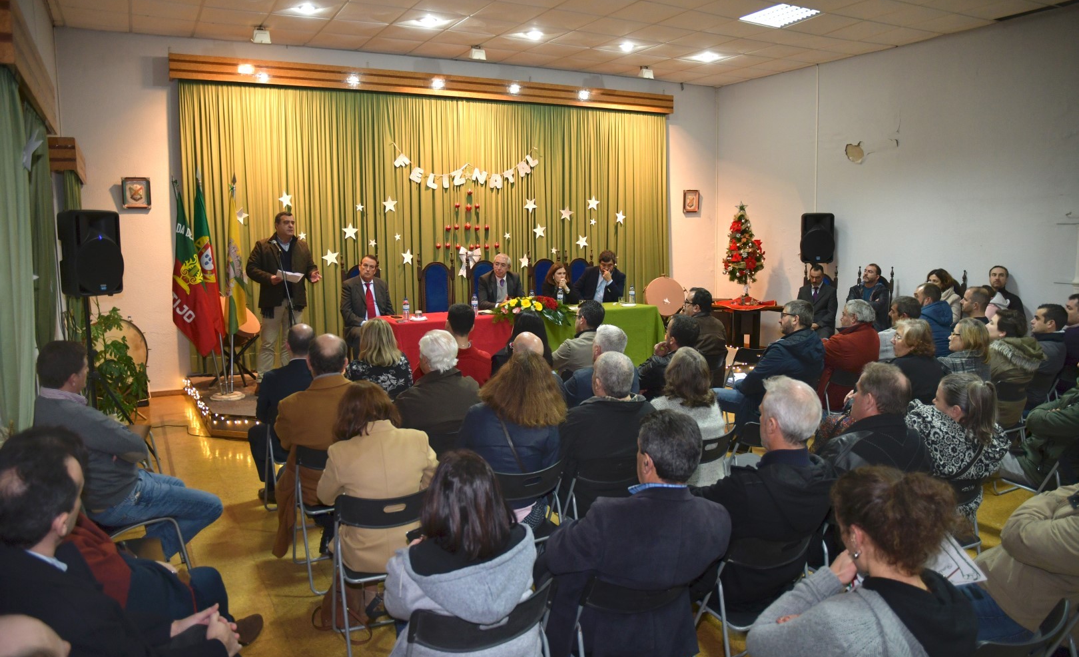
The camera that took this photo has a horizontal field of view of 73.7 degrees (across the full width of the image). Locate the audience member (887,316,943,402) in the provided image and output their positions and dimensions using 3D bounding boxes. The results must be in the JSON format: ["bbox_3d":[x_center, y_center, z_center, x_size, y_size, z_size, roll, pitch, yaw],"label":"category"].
[{"bbox_3d":[2.070,0.535,4.529,0.520,1.230,0.800,-7,11,-40],"label":"audience member"}]

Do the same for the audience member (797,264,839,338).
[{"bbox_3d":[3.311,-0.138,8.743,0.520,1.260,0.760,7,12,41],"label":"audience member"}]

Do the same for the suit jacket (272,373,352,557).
[{"bbox_3d":[-1.077,0.685,3.738,0.560,0.940,0.500,-4,9,-22],"label":"suit jacket"}]

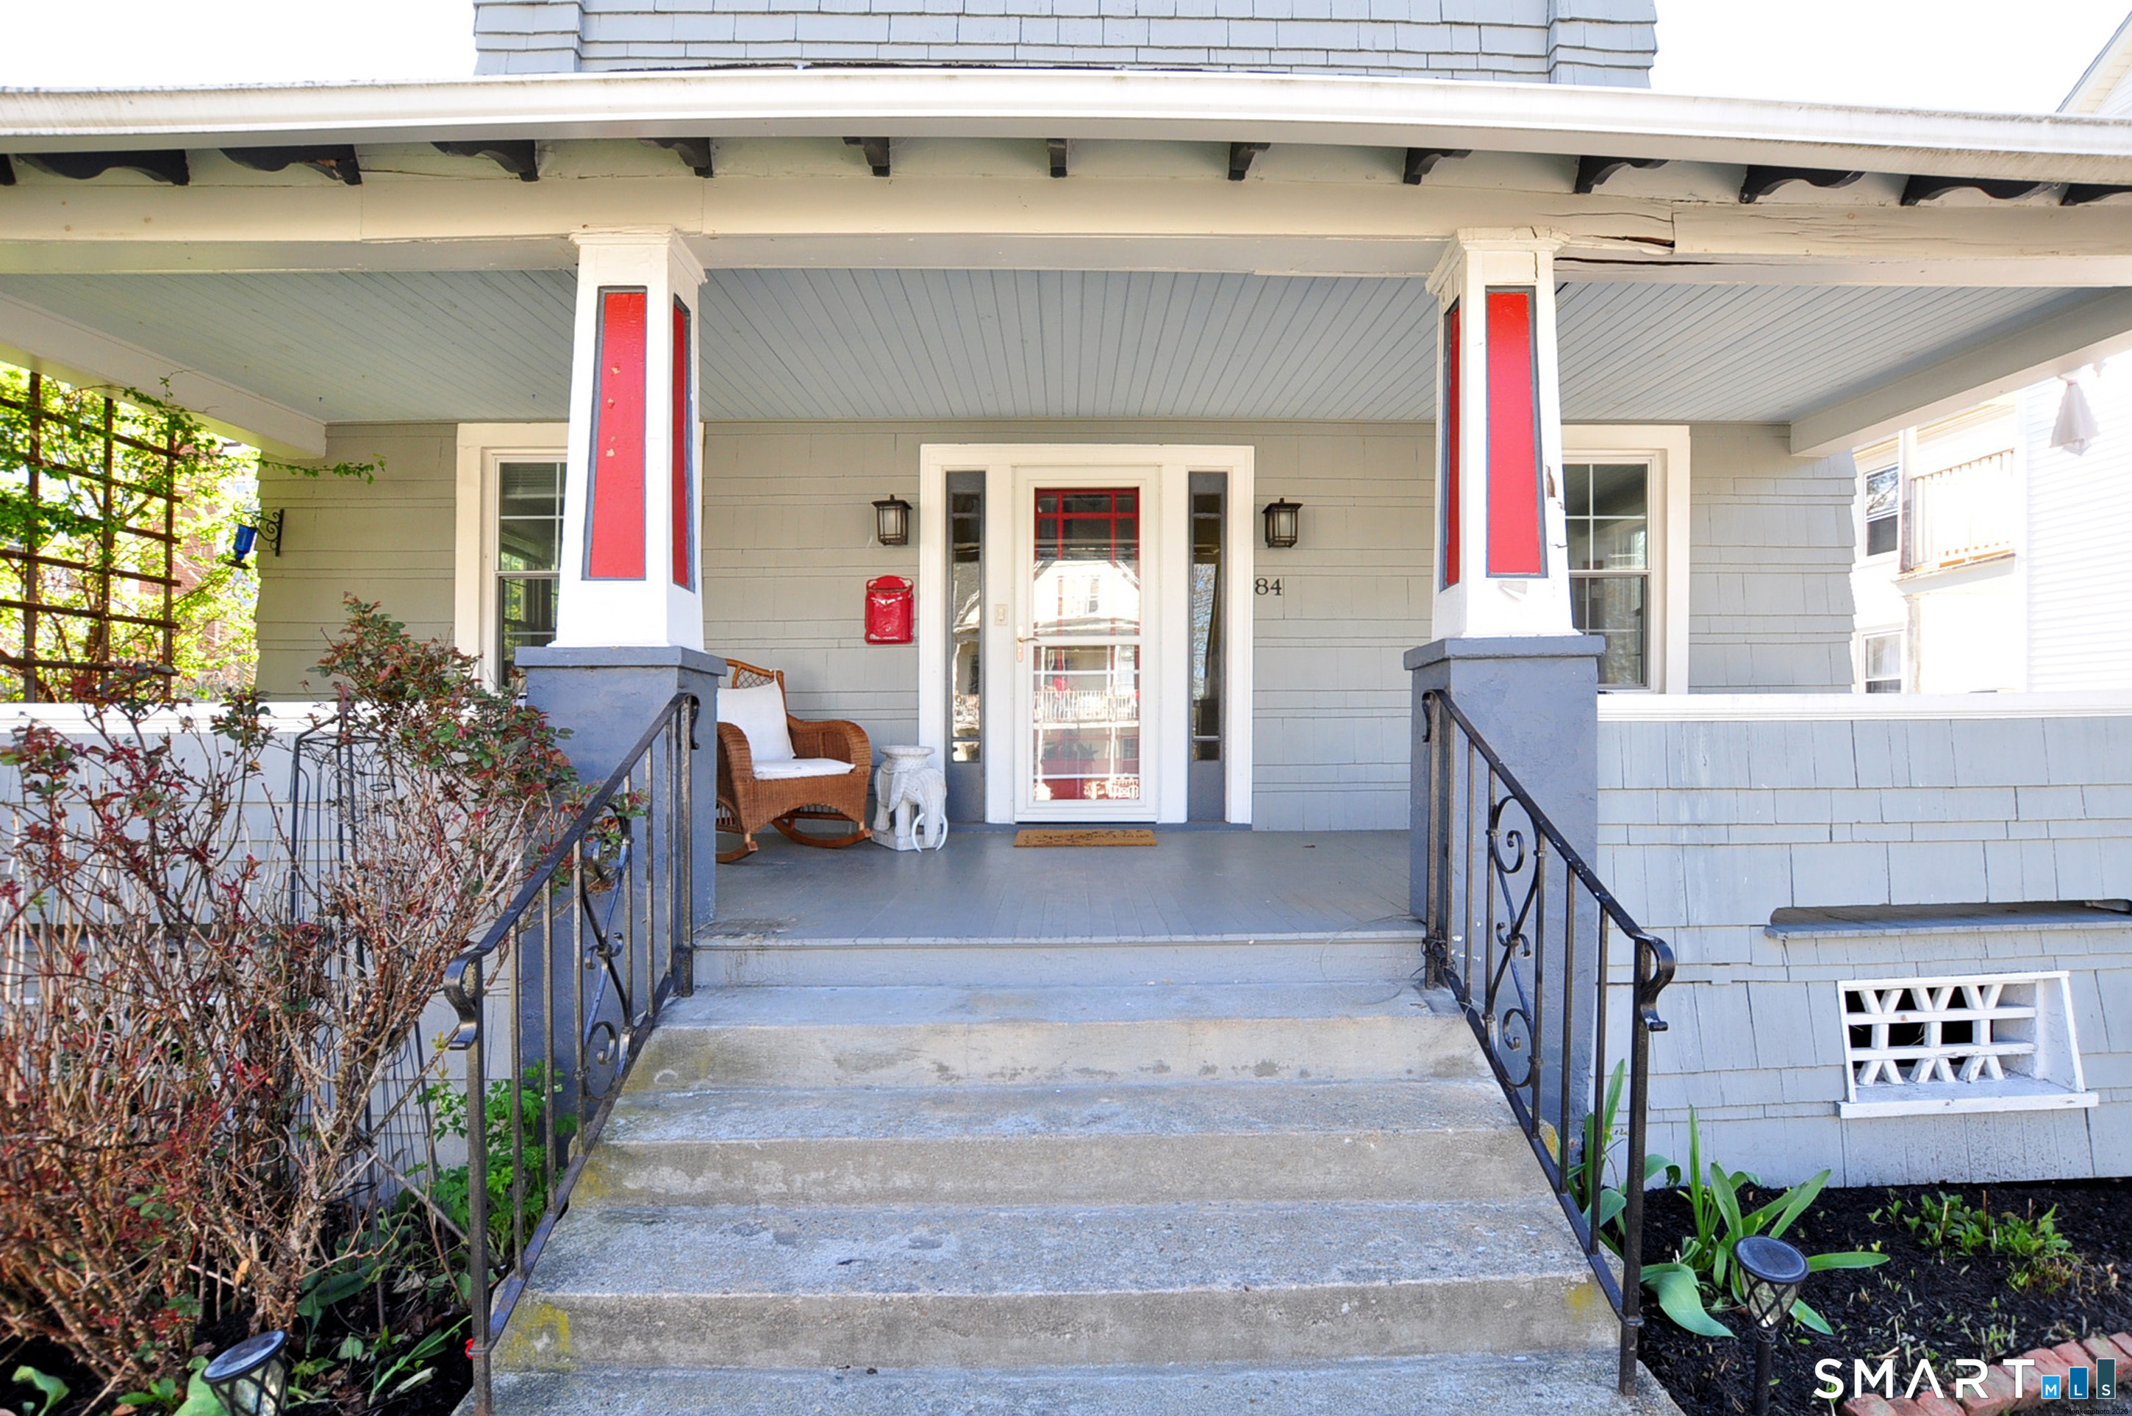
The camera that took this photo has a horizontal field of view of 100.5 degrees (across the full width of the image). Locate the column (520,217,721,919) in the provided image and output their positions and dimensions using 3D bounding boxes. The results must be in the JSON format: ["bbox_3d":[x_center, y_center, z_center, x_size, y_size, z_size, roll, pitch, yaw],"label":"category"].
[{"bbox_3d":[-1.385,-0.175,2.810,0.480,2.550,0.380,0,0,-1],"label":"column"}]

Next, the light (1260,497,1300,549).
[{"bbox_3d":[1.210,-1.050,5.050,0.195,0.275,0.220,0,0,-1],"label":"light"}]

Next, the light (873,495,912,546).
[{"bbox_3d":[-0.985,-1.060,5.020,0.195,0.275,0.220,0,0,-1],"label":"light"}]

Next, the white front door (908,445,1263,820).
[{"bbox_3d":[0.120,-0.420,5.140,1.940,2.210,0.150,0,0,-1],"label":"white front door"}]

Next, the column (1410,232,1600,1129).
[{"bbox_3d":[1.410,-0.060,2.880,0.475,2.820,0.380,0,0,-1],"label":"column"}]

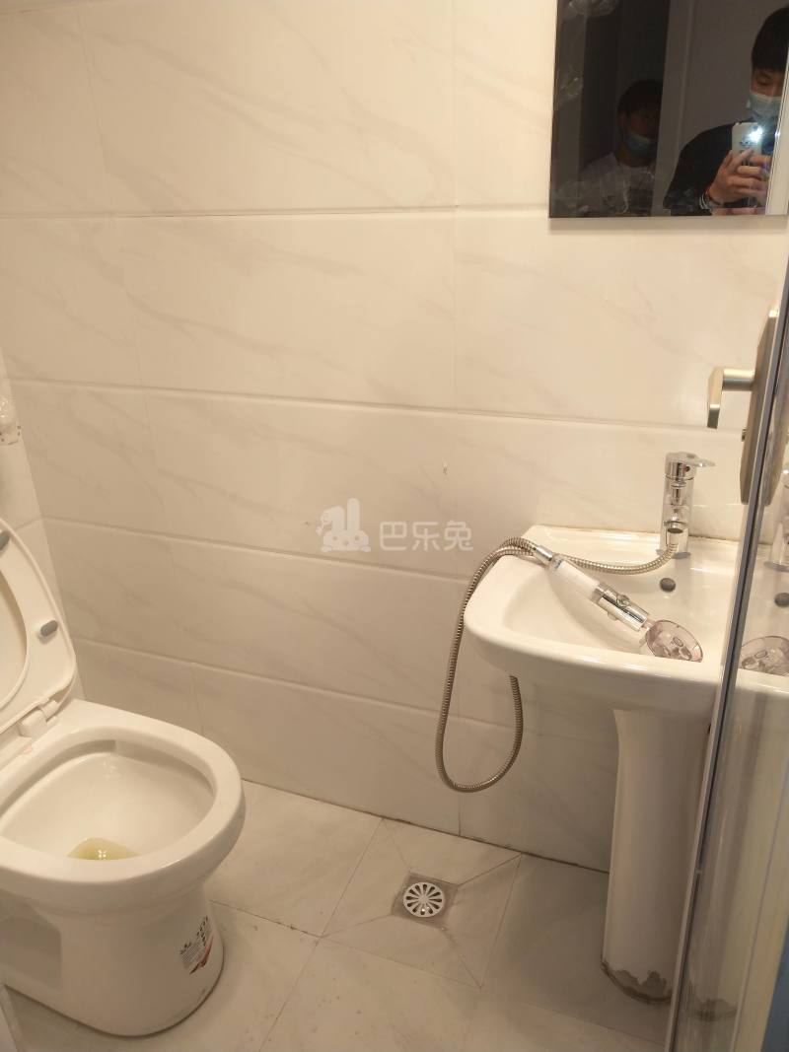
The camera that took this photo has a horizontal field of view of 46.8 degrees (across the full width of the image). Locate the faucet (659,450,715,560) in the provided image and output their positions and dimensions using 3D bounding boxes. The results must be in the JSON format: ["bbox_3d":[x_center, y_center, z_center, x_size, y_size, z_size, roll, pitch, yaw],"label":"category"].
[{"bbox_3d":[0.405,-0.013,1.275,0.072,0.155,0.125,5,27,17],"label":"faucet"}]

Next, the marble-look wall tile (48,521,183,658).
[{"bbox_3d":[-0.580,0.133,1.914,0.310,0.300,0.010,7,27,21],"label":"marble-look wall tile"}]

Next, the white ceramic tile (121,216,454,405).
[{"bbox_3d":[-0.185,-0.357,1.492,0.600,0.300,0.010,7,27,21],"label":"white ceramic tile"}]

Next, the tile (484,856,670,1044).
[{"bbox_3d":[0.342,0.736,1.616,0.300,0.010,0.300,7,27,21],"label":"tile"}]

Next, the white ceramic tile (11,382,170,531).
[{"bbox_3d":[-0.594,-0.140,1.784,0.310,0.300,0.010,7,27,21],"label":"white ceramic tile"}]

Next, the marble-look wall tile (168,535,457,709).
[{"bbox_3d":[-0.158,0.188,1.756,0.600,0.300,0.010,7,27,21],"label":"marble-look wall tile"}]

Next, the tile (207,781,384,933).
[{"bbox_3d":[-0.218,0.663,1.830,0.300,0.010,0.300,7,27,21],"label":"tile"}]

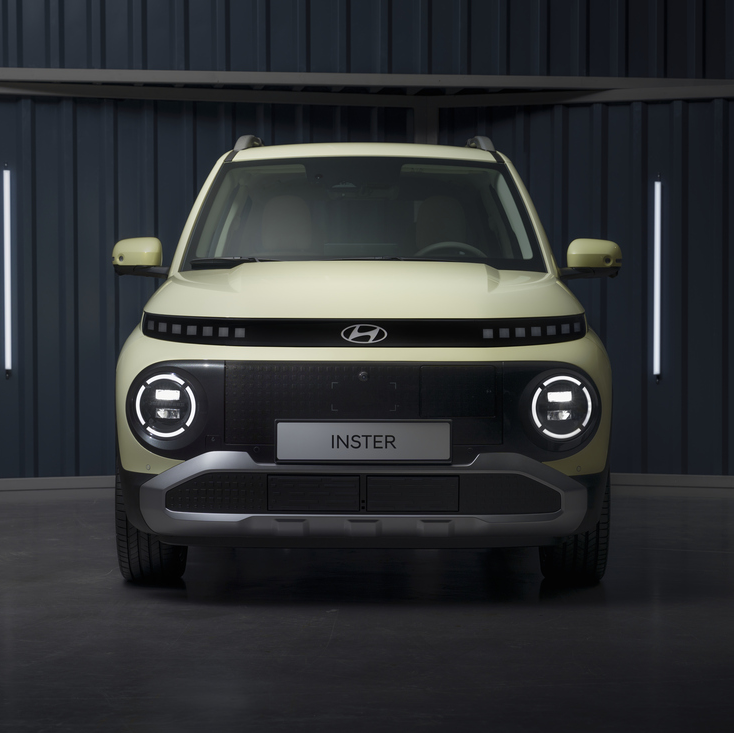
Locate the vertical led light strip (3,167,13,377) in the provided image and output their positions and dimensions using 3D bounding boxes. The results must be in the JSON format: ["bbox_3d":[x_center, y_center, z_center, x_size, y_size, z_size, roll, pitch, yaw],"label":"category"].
[{"bbox_3d":[-1.871,-0.495,10.177,0.034,1.121,0.036,0,1,-20],"label":"vertical led light strip"}]

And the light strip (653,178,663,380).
[{"bbox_3d":[1.554,-0.467,10.470,0.034,1.121,0.036,0,1,18],"label":"light strip"}]

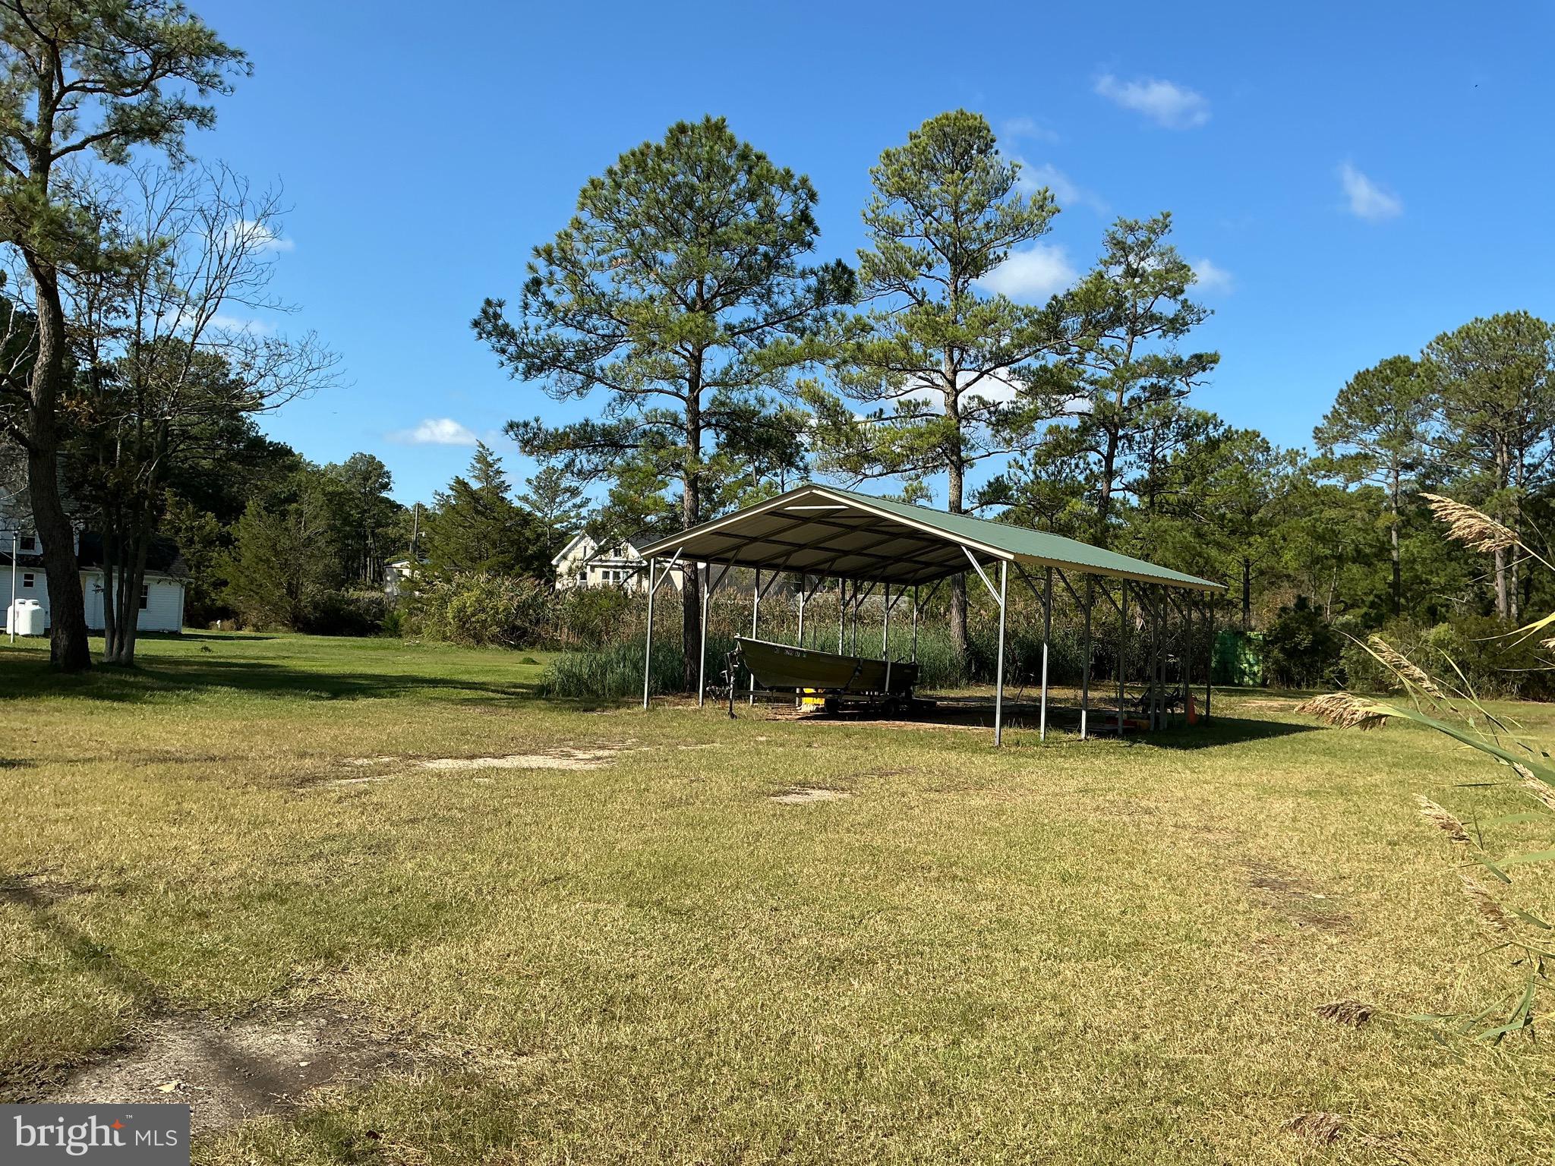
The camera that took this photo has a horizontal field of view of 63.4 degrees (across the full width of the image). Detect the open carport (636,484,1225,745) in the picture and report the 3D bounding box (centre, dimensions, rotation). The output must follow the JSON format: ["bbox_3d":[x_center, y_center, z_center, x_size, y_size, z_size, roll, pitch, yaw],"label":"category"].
[{"bbox_3d":[3.322,0.625,24.281,7.520,3.920,9.550,1,-2,37],"label":"open carport"}]

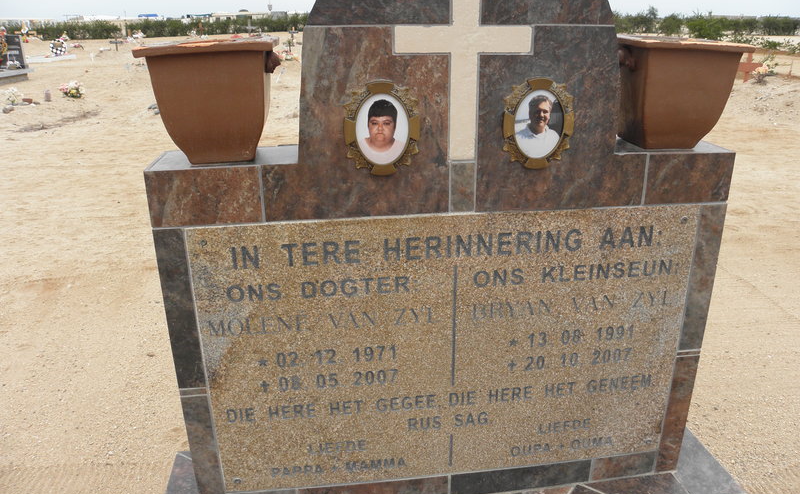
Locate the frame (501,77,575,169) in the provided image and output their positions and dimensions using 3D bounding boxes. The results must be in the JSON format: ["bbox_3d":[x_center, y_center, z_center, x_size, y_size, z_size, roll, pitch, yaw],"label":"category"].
[{"bbox_3d":[0.251,-0.217,1.073,0.131,0.162,0.018,-3,21,-7],"label":"frame"}]

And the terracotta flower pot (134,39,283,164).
[{"bbox_3d":[-0.325,-0.261,1.081,0.217,0.203,0.217,-3,21,-8],"label":"terracotta flower pot"}]

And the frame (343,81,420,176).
[{"bbox_3d":[-0.029,-0.202,1.040,0.131,0.162,0.018,-3,21,-7],"label":"frame"}]

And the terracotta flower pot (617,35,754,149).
[{"bbox_3d":[0.525,-0.306,1.194,0.217,0.203,0.217,-2,21,-4],"label":"terracotta flower pot"}]

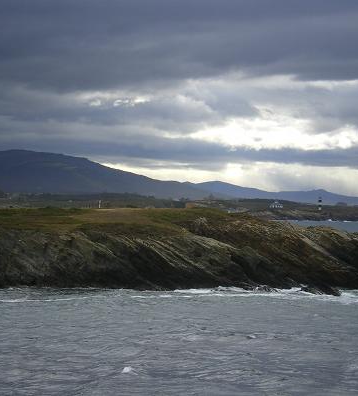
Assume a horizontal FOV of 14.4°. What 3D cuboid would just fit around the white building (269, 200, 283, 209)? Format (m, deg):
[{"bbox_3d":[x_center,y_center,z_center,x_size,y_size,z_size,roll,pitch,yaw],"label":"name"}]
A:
[{"bbox_3d":[103.313,6.662,1500.000,12.200,8.300,11.500,0,0,12],"label":"white building"}]

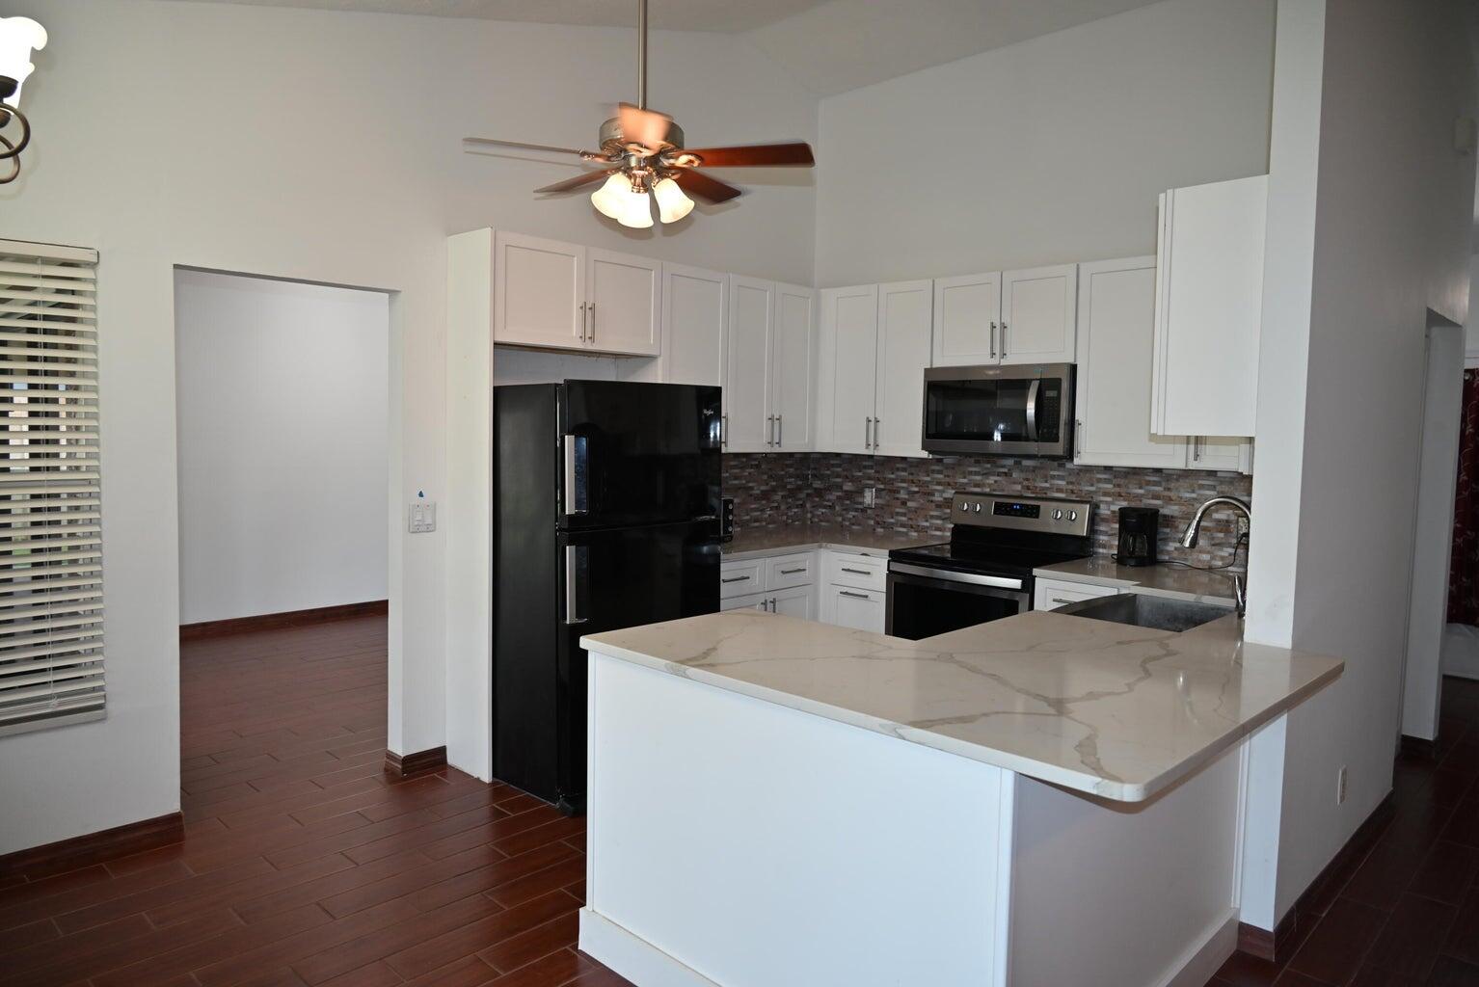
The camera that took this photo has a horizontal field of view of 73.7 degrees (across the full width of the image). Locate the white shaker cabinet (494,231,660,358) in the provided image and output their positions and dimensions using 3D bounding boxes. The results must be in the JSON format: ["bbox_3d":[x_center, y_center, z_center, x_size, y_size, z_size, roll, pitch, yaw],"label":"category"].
[{"bbox_3d":[-0.800,-0.869,4.458,0.323,0.441,0.912,5,5,43],"label":"white shaker cabinet"}]

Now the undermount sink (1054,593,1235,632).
[{"bbox_3d":[1.425,0.539,3.467,0.540,0.240,0.750,5,5,44],"label":"undermount sink"}]

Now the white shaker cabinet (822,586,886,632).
[{"bbox_3d":[0.802,0.783,5.305,0.440,0.608,0.605,5,5,43],"label":"white shaker cabinet"}]

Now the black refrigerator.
[{"bbox_3d":[-0.634,0.366,4.328,0.790,1.675,0.825,5,5,44],"label":"black refrigerator"}]

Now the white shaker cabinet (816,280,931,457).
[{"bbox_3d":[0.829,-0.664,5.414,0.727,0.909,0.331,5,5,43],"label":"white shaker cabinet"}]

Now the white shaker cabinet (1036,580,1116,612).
[{"bbox_3d":[1.652,0.770,4.493,0.374,0.797,0.605,5,5,43],"label":"white shaker cabinet"}]

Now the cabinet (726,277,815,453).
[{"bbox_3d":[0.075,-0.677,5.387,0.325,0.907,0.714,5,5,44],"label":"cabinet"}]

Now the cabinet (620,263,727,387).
[{"bbox_3d":[-0.332,-0.659,4.971,0.323,0.909,0.461,5,5,43],"label":"cabinet"}]

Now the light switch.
[{"bbox_3d":[-1.345,0.102,4.198,0.010,0.128,0.121,5,5,43],"label":"light switch"}]

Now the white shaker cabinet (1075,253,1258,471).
[{"bbox_3d":[1.928,-0.566,4.315,0.808,0.909,0.325,5,5,44],"label":"white shaker cabinet"}]

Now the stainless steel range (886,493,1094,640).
[{"bbox_3d":[1.211,0.623,4.845,0.758,1.185,0.685,5,5,43],"label":"stainless steel range"}]

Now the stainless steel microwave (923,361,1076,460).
[{"bbox_3d":[1.333,-0.404,4.841,0.763,0.433,0.400,5,5,44],"label":"stainless steel microwave"}]

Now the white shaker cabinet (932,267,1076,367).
[{"bbox_3d":[1.365,-0.843,4.841,0.764,0.450,0.325,5,5,44],"label":"white shaker cabinet"}]

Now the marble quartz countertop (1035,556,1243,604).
[{"bbox_3d":[1.865,0.368,4.145,1.050,0.030,0.720,5,5,44],"label":"marble quartz countertop"}]

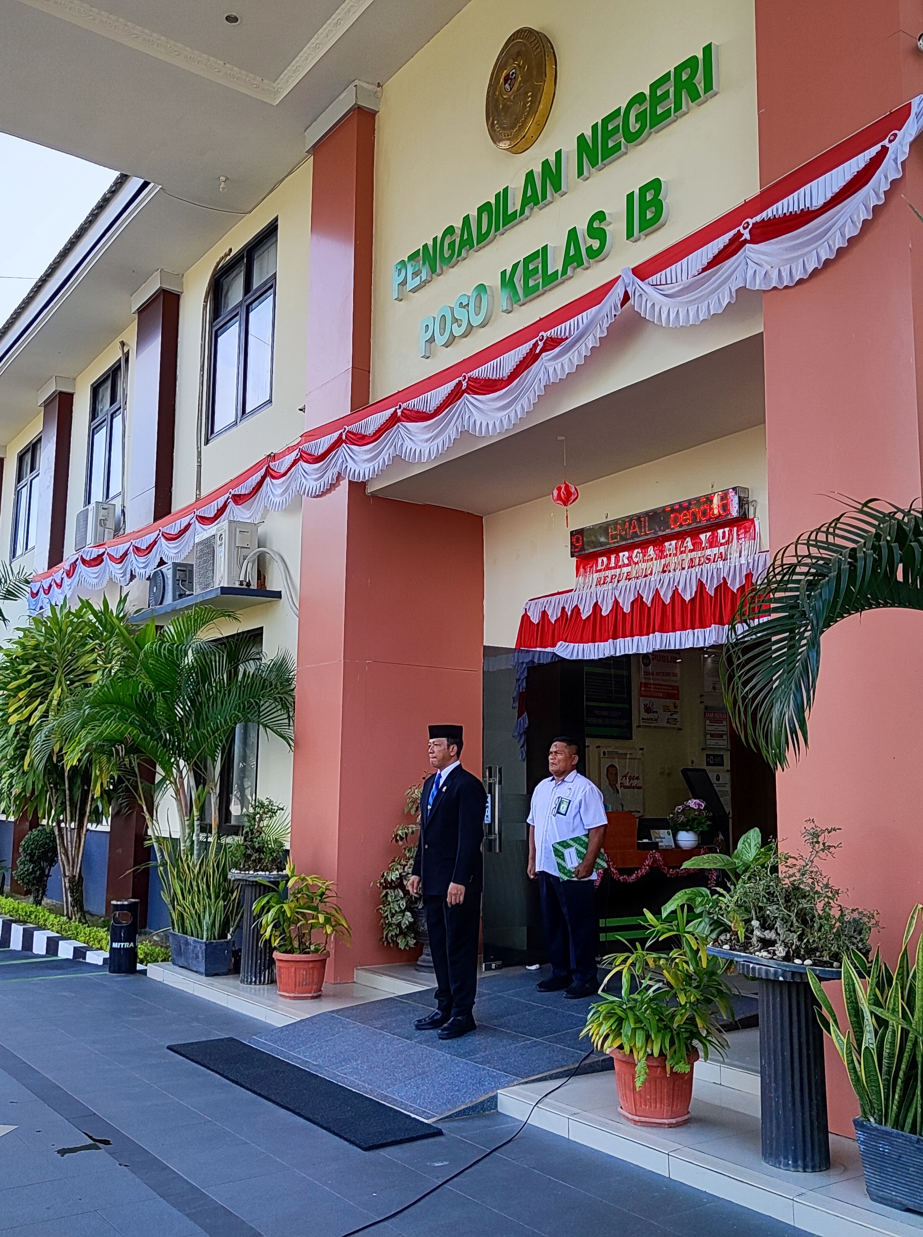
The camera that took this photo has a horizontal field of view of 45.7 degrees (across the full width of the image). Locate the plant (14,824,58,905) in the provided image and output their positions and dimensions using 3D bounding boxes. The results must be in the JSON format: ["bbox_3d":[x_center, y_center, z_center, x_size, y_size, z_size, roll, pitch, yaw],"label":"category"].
[{"bbox_3d":[-5.316,3.105,13.692,0.550,1.000,0.550,7,-11,-36],"label":"plant"}]

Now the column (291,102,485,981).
[{"bbox_3d":[-0.603,-0.745,9.491,1.300,7.250,0.790,7,-11,-36],"label":"column"}]

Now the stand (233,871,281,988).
[{"bbox_3d":[-1.523,2.345,8.349,0.450,0.813,0.450,1,-9,0],"label":"stand"}]

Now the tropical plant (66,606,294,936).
[{"bbox_3d":[-2.329,1.400,9.472,1.700,3.000,1.800,7,-11,-36],"label":"tropical plant"}]

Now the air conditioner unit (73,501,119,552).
[{"bbox_3d":[-4.618,-1.114,13.792,0.290,0.550,0.800,7,-11,-36],"label":"air conditioner unit"}]

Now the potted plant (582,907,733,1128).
[{"bbox_3d":[0.882,1.795,5.017,0.660,0.910,0.660,1,-9,0],"label":"potted plant"}]

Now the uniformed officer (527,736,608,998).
[{"bbox_3d":[0.701,1.641,7.402,0.300,1.690,0.520,7,-11,-36],"label":"uniformed officer"}]

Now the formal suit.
[{"bbox_3d":[-0.073,1.620,6.599,0.290,1.480,0.490,7,-11,-36],"label":"formal suit"}]

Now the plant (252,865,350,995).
[{"bbox_3d":[-1.130,2.226,7.843,0.630,0.899,0.630,1,-9,0],"label":"plant"}]

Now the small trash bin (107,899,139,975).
[{"bbox_3d":[-2.811,2.644,9.122,0.250,0.600,0.250,3,-9,-16],"label":"small trash bin"}]

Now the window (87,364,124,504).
[{"bbox_3d":[-4.815,-2.459,14.912,0.140,2.000,1.600,7,-11,-36],"label":"window"}]

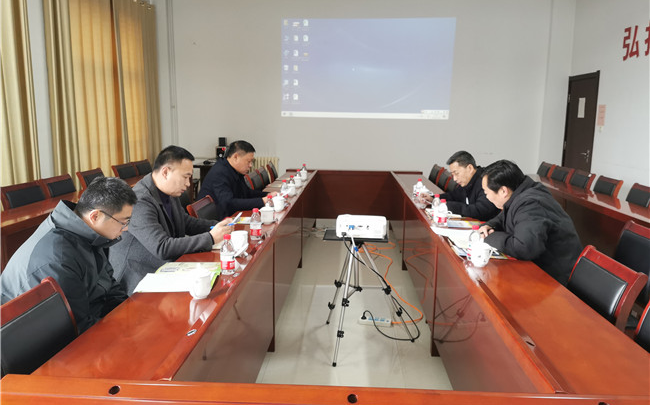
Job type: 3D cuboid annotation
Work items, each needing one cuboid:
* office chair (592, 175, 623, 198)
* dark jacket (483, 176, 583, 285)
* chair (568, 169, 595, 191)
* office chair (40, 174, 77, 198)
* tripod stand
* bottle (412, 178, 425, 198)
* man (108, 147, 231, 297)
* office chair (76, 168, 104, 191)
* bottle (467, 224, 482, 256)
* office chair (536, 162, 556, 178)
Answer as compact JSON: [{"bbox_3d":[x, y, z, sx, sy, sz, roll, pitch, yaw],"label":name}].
[{"bbox_3d":[2.443,0.217,4.815,0.550,0.900,0.460,1,9,3],"label":"office chair"},{"bbox_3d":[1.110,0.200,2.746,0.570,0.700,0.560,1,9,3],"label":"dark jacket"},{"bbox_3d":[2.566,0.111,5.548,0.570,0.890,0.470,1,10,3],"label":"chair"},{"bbox_3d":[-2.210,0.214,4.703,0.570,0.890,0.480,1,10,3],"label":"office chair"},{"bbox_3d":[0.283,0.566,3.248,0.600,0.720,0.630,1,10,3],"label":"tripod stand"},{"bbox_3d":[0.798,-0.109,4.272,0.063,0.175,0.063,1,9,3],"label":"bottle"},{"bbox_3d":[-0.802,0.357,2.619,0.700,1.290,0.540,2,9,8],"label":"man"},{"bbox_3d":[-2.134,0.124,5.160,0.550,0.900,0.460,1,9,3],"label":"office chair"},{"bbox_3d":[0.735,0.197,2.483,0.063,0.175,0.063,1,9,3],"label":"bottle"},{"bbox_3d":[2.696,-0.059,6.721,0.550,0.890,0.460,1,9,3],"label":"office chair"}]

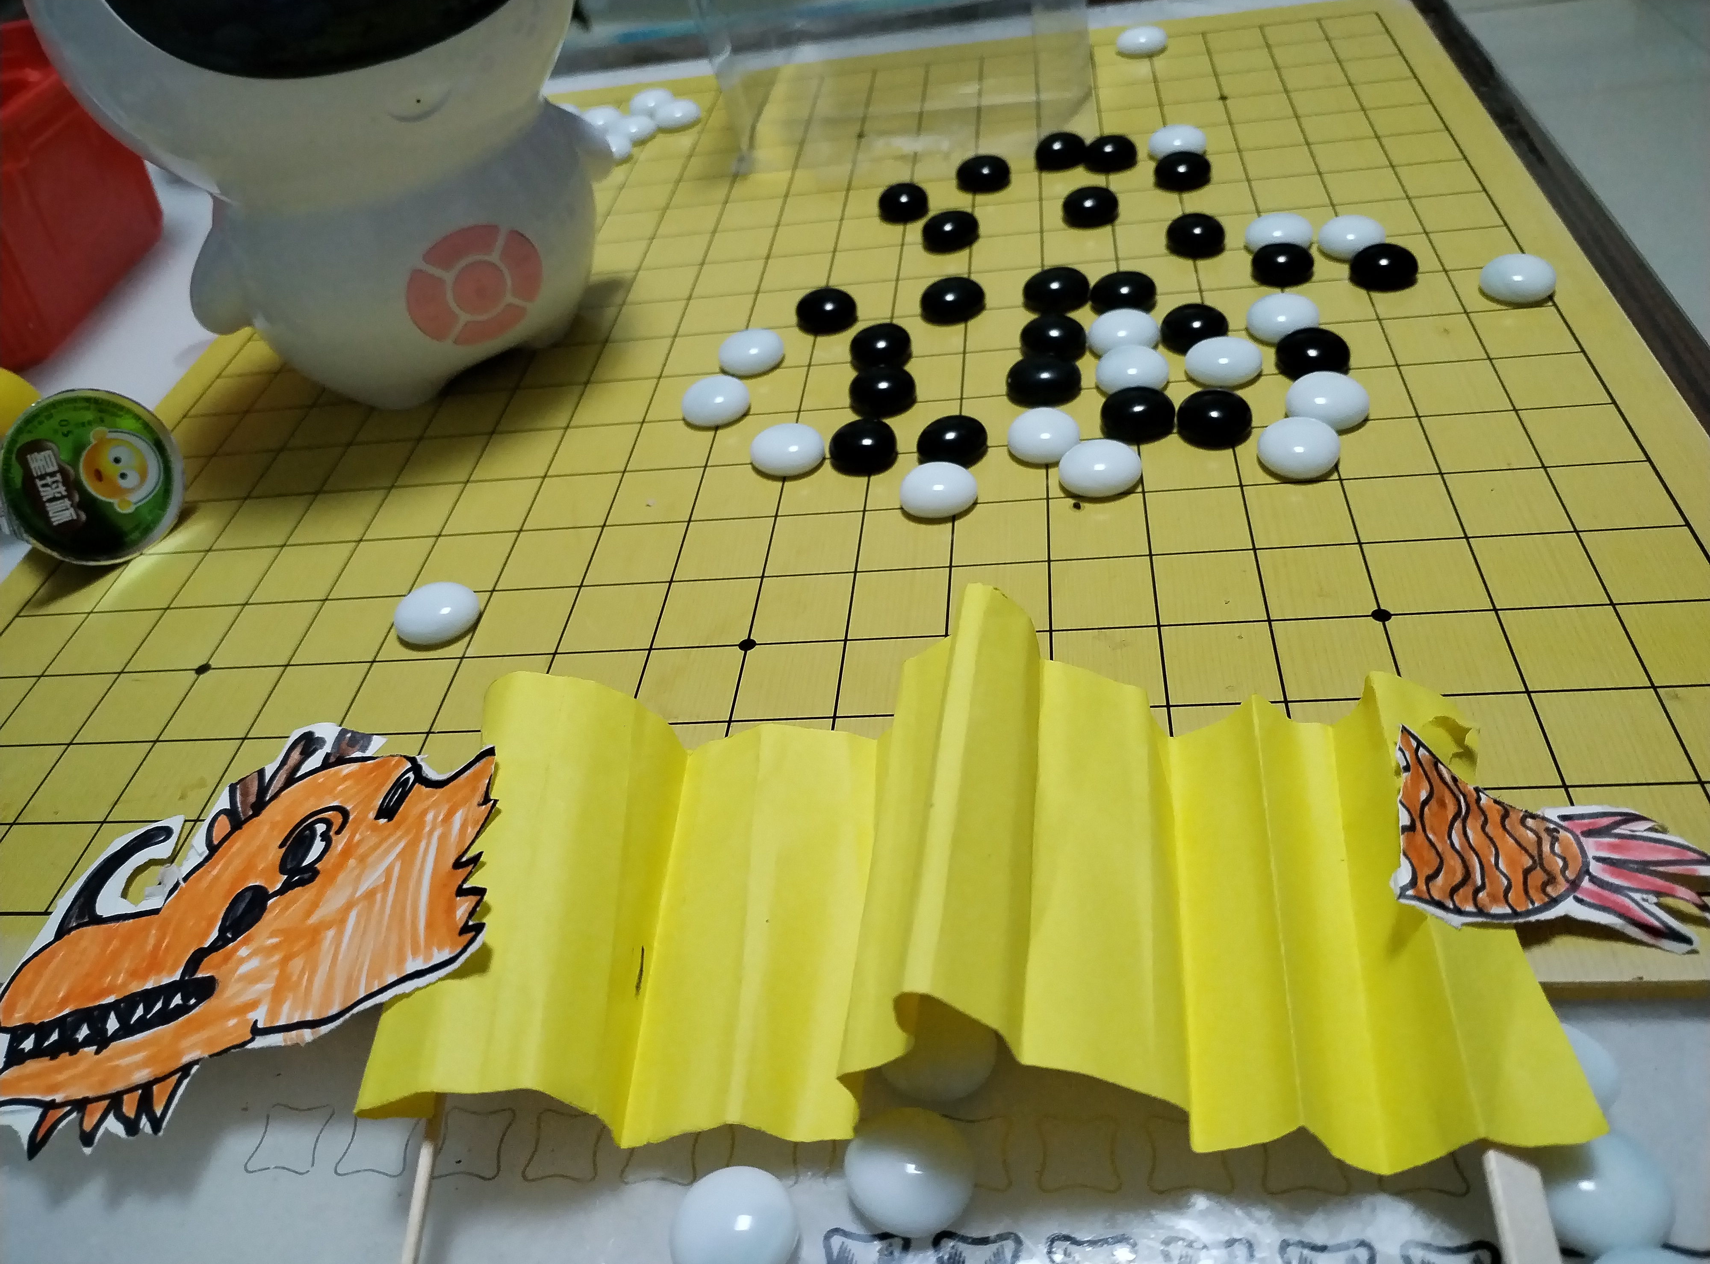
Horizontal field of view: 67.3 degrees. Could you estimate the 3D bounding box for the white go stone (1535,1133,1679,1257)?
[{"bbox_3d":[0.109,0.081,0.189,0.020,0.010,0.020,-3,43,10],"label":"white go stone"}]

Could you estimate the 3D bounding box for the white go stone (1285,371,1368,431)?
[{"bbox_3d":[0.119,-0.058,0.323,0.020,0.010,0.020,-3,43,9],"label":"white go stone"}]

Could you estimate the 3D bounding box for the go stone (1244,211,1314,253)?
[{"bbox_3d":[0.129,-0.121,0.390,0.019,0.010,0.019,-3,43,10],"label":"go stone"}]

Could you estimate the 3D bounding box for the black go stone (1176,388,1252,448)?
[{"bbox_3d":[0.091,-0.055,0.325,0.019,0.010,0.019,-3,43,10],"label":"black go stone"}]

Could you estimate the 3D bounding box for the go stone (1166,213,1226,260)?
[{"bbox_3d":[0.105,-0.123,0.397,0.019,0.010,0.019,-3,43,10],"label":"go stone"}]

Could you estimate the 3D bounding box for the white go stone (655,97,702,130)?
[{"bbox_3d":[-0.074,-0.217,0.539,0.020,0.010,0.020,-3,43,9],"label":"white go stone"}]

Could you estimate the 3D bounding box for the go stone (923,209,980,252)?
[{"bbox_3d":[0.032,-0.133,0.425,0.019,0.010,0.019,-3,43,10],"label":"go stone"}]

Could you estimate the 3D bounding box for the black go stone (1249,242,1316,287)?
[{"bbox_3d":[0.126,-0.108,0.377,0.018,0.010,0.018,-3,43,10],"label":"black go stone"}]

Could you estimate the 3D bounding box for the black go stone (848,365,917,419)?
[{"bbox_3d":[0.008,-0.068,0.359,0.019,0.010,0.019,-3,43,10],"label":"black go stone"}]

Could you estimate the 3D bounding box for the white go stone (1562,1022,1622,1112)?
[{"bbox_3d":[0.105,0.068,0.195,0.020,0.010,0.020,-3,43,9],"label":"white go stone"}]

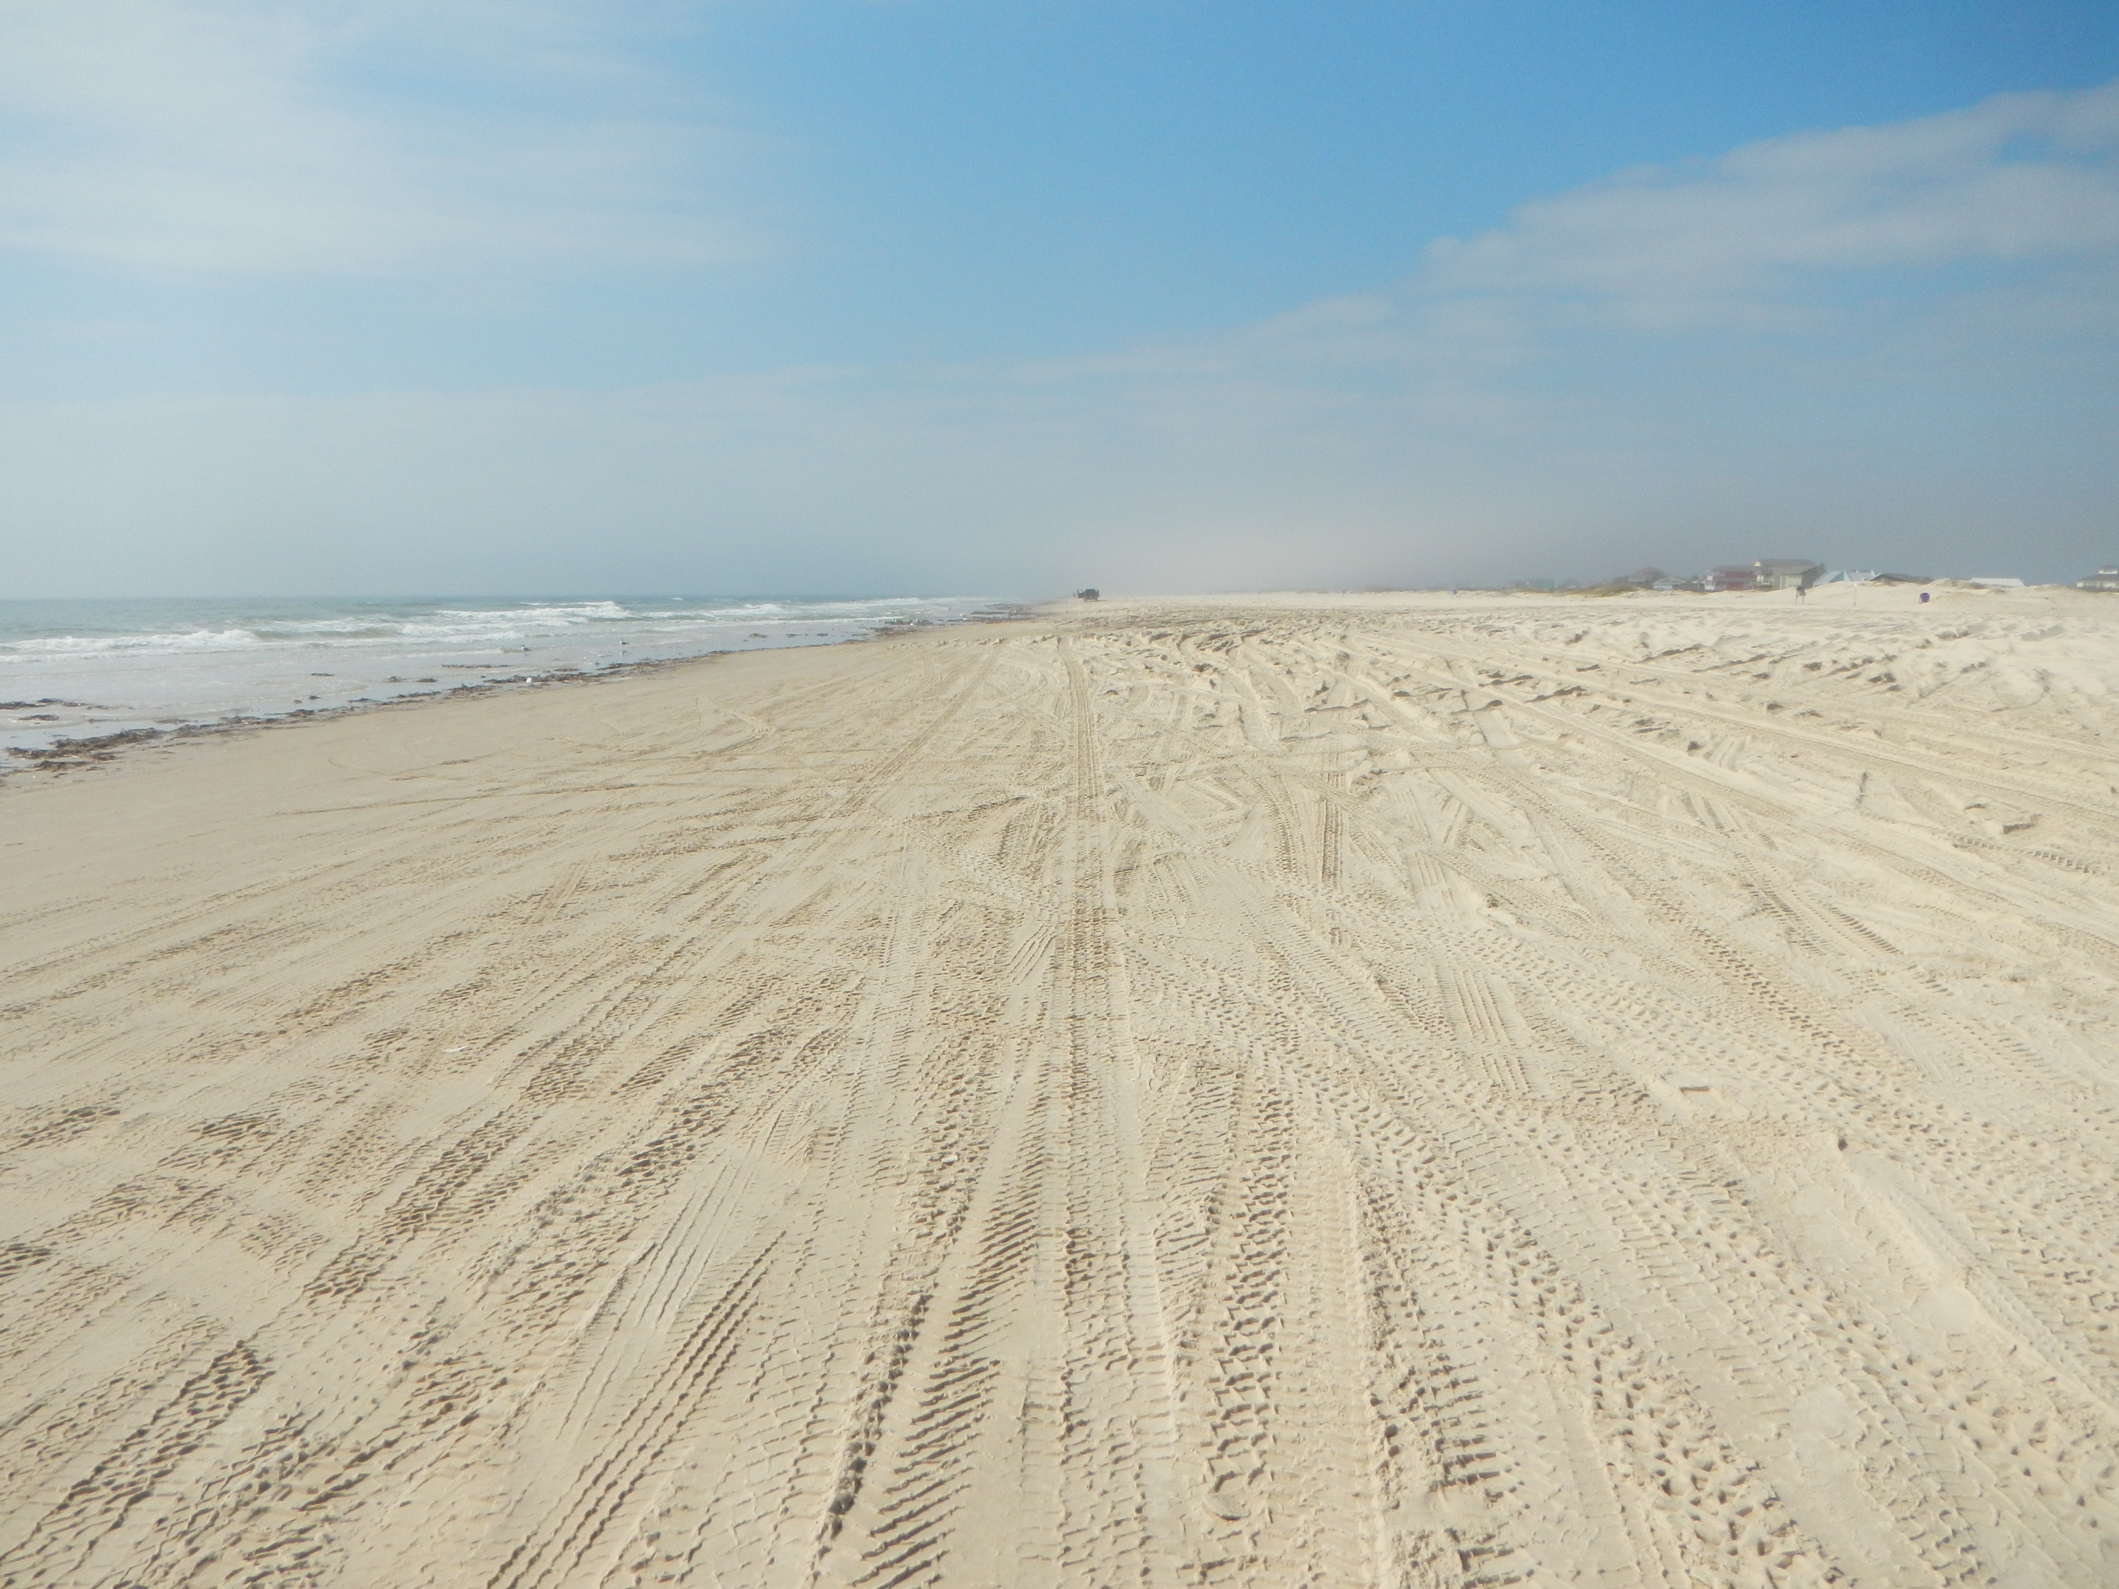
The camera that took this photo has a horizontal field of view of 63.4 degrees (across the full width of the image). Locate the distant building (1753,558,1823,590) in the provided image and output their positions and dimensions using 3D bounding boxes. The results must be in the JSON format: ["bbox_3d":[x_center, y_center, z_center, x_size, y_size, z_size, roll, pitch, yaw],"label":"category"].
[{"bbox_3d":[142.465,-42.285,335.000,8.600,7.000,10.800,-5,8,-34],"label":"distant building"}]

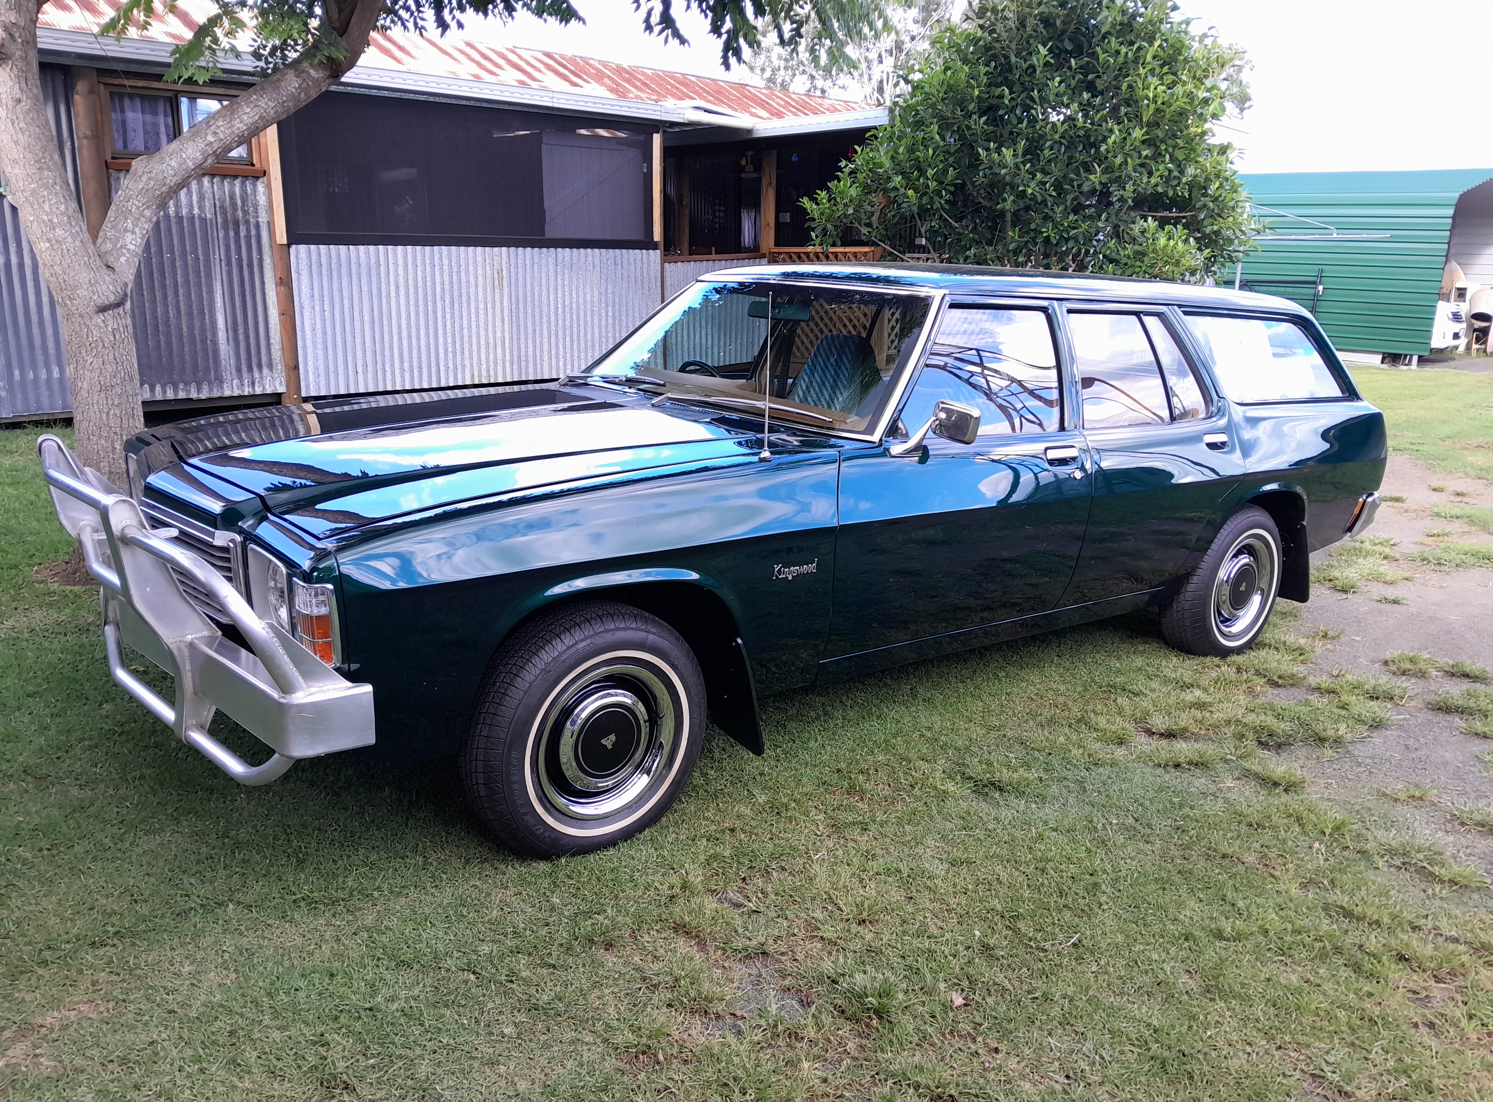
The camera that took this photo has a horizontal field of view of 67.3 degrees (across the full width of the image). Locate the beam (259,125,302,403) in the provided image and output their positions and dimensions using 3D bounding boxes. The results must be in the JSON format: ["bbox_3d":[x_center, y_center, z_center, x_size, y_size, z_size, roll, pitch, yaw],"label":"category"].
[{"bbox_3d":[-3.440,-2.163,8.300,0.115,2.150,0.115,-11,20,-40],"label":"beam"}]

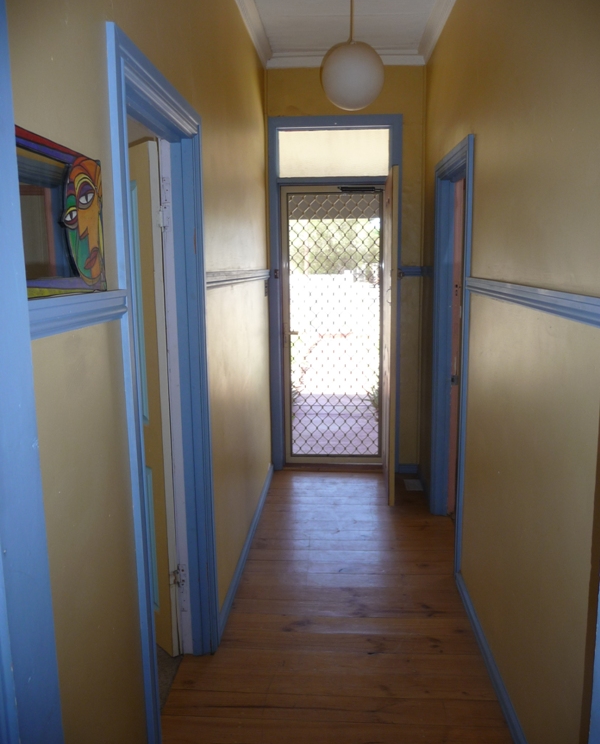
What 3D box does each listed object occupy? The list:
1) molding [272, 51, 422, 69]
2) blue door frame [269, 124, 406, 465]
[{"bbox_3d":[0.311,-2.122,4.385,1.087,0.090,0.070,0,10,4],"label":"molding"},{"bbox_3d":[0.261,-0.525,4.718,0.933,2.537,0.123,0,10,4],"label":"blue door frame"}]

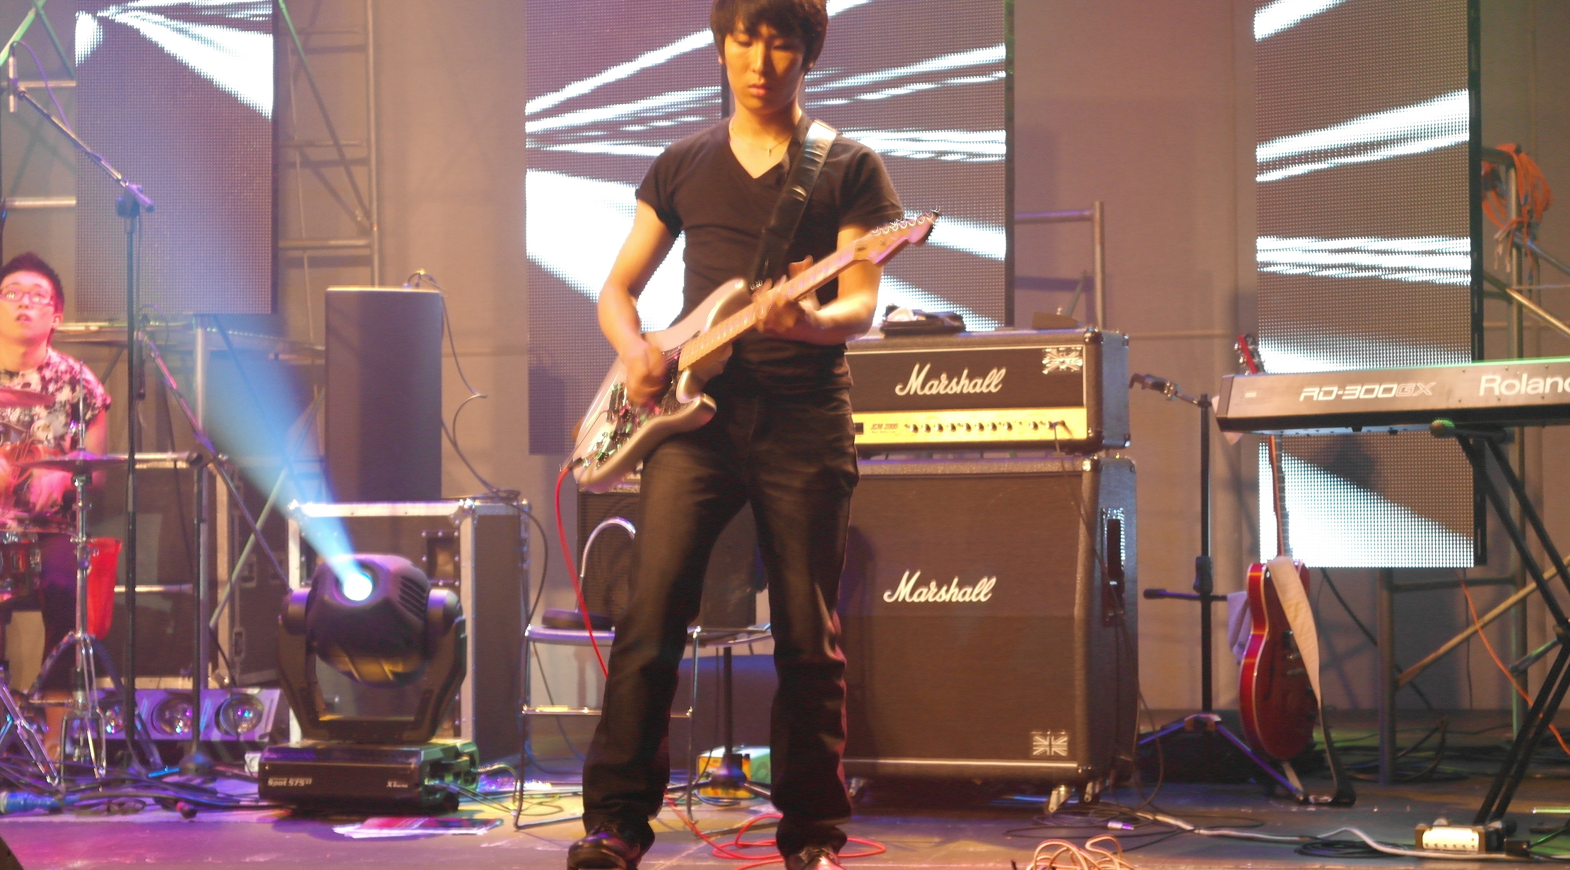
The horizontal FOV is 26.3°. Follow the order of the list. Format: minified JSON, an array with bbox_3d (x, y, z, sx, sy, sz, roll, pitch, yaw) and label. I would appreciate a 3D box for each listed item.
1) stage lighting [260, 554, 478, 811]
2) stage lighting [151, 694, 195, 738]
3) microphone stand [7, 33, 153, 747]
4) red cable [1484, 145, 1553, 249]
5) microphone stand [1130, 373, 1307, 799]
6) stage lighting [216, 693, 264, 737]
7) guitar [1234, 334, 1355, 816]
[{"bbox_3d":[-0.996,0.590,8.068,0.440,0.605,0.340,-1,-2,21],"label":"stage lighting"},{"bbox_3d":[-1.658,0.761,9.100,0.122,0.122,0.090,0,-2,-5],"label":"stage lighting"},{"bbox_3d":[-1.875,-0.050,8.950,0.450,1.950,0.500,0,-2,10],"label":"microphone stand"},{"bbox_3d":[2.155,-0.710,9.950,0.230,0.320,0.190,0,-2,10],"label":"red cable"},{"bbox_3d":[1.003,0.366,8.373,0.580,1.040,0.600,0,-2,0],"label":"microphone stand"},{"bbox_3d":[-1.485,0.770,9.150,0.135,0.125,0.100,0,-2,-5],"label":"stage lighting"},{"bbox_3d":[1.187,0.295,8.200,0.140,1.070,0.400,-9,-6,30],"label":"guitar"}]

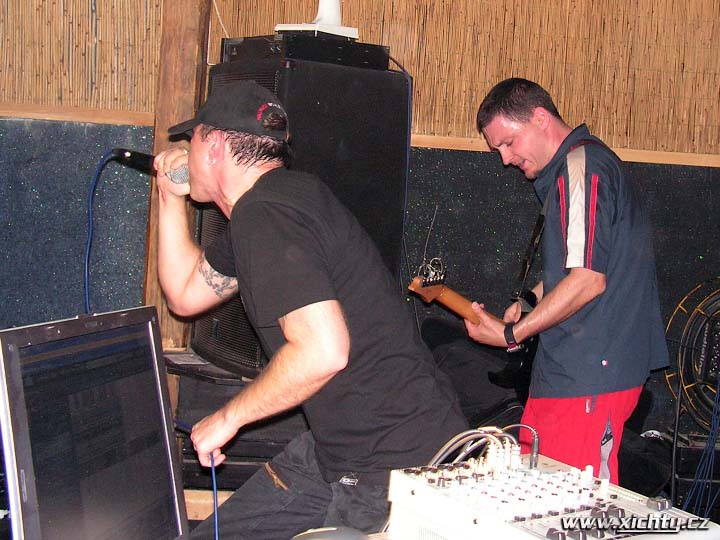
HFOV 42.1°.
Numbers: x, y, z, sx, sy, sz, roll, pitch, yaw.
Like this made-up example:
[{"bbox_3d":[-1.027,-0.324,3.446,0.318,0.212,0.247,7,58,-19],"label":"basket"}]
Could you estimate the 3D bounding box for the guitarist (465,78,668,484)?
[{"bbox_3d":[0.500,0.386,2.395,0.540,1.720,0.550,5,7,6],"label":"guitarist"}]

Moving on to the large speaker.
[{"bbox_3d":[-0.232,-0.224,3.480,0.560,1.110,0.560,-1,8,-37],"label":"large speaker"}]

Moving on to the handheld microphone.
[{"bbox_3d":[-0.439,-0.219,1.980,0.190,0.052,0.052,21,0,20],"label":"handheld microphone"}]

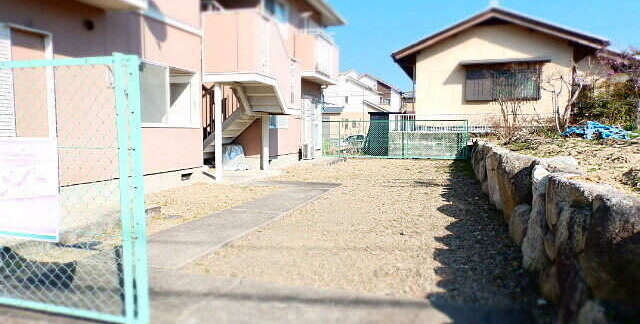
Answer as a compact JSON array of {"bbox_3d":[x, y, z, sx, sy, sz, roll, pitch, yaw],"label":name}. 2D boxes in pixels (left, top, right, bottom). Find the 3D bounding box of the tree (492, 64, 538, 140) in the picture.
[{"bbox_3d":[6.122,-1.904,12.800,1.400,2.300,1.300,1,5,18],"label":"tree"}]

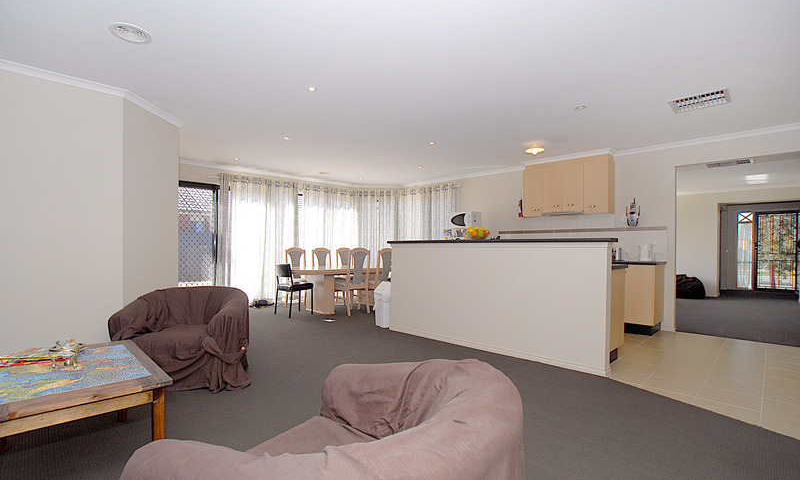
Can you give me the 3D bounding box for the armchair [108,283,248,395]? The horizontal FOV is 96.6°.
[{"bbox_3d":[-1.735,0.777,3.020,0.910,0.740,0.810,0,-1,-14],"label":"armchair"}]

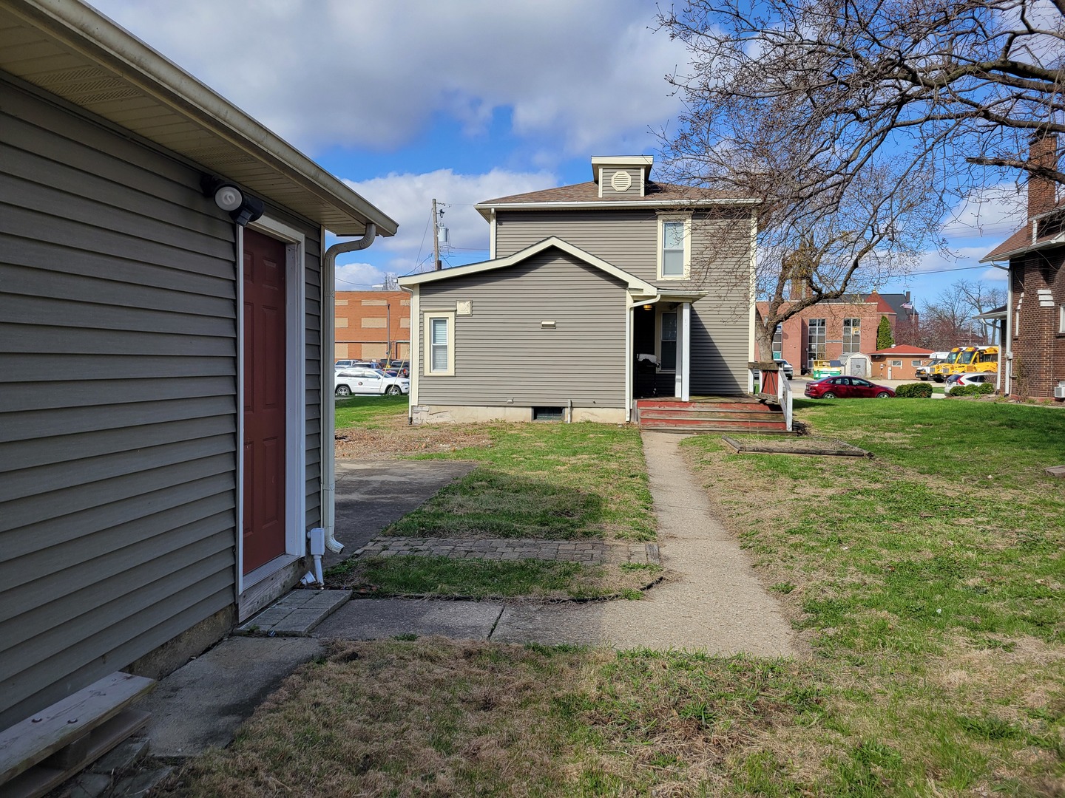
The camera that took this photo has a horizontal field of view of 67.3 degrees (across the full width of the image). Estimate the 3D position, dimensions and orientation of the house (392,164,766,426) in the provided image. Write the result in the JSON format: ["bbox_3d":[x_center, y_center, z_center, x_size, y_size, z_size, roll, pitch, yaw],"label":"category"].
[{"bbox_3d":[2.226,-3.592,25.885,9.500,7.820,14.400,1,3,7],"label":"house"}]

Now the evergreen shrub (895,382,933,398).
[{"bbox_3d":[16.435,-0.359,34.500,1.500,0.750,1.100,1,3,7],"label":"evergreen shrub"}]

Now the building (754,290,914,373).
[{"bbox_3d":[38.297,-8.395,102.459,20.000,10.600,16.000,1,3,7],"label":"building"}]

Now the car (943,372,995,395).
[{"bbox_3d":[23.792,-0.463,40.930,4.530,1.650,1.820,1,3,7],"label":"car"}]

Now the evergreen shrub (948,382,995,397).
[{"bbox_3d":[17.524,-0.366,32.000,1.750,0.650,0.850,1,3,7],"label":"evergreen shrub"}]

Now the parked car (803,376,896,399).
[{"bbox_3d":[16.588,-0.469,41.652,4.530,1.470,1.820,1,3,7],"label":"parked car"}]

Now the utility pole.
[{"bbox_3d":[-4.897,-5.292,42.472,0.300,10.680,0.300,-3,2,7],"label":"utility pole"}]

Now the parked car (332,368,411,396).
[{"bbox_3d":[-8.966,-0.974,45.298,4.820,1.760,1.940,1,3,7],"label":"parked car"}]

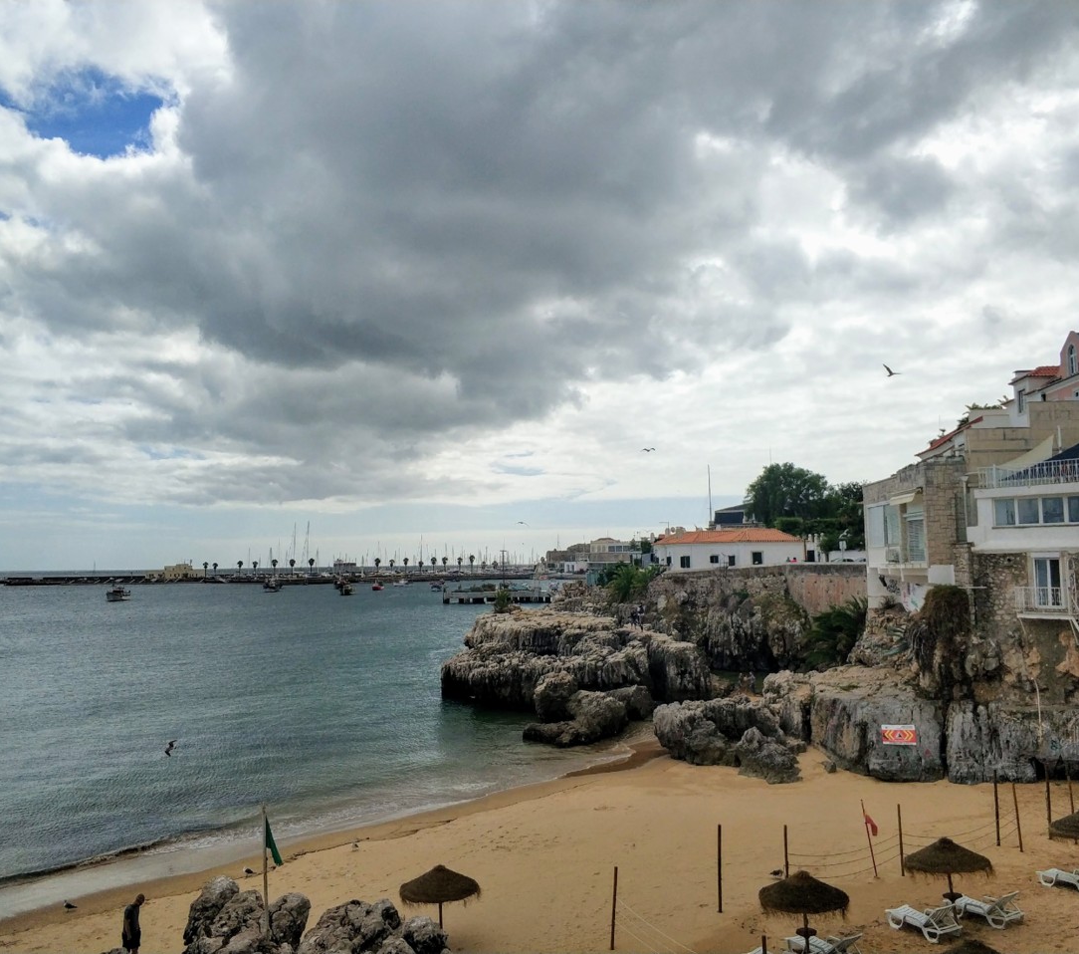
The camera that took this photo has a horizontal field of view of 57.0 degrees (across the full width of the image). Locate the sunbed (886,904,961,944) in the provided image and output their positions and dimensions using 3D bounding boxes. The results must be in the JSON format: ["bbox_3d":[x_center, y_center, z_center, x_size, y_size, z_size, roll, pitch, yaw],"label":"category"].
[{"bbox_3d":[8.623,9.825,22.314,0.690,0.780,1.790,2,-8,-23],"label":"sunbed"}]

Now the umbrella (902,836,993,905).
[{"bbox_3d":[9.417,9.224,22.650,2.040,2.000,2.040,-7,-5,21],"label":"umbrella"}]

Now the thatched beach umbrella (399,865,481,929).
[{"bbox_3d":[-2.465,10.727,24.900,2.030,2.000,2.030,-1,-5,-6],"label":"thatched beach umbrella"}]

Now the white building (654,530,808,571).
[{"bbox_3d":[17.950,7.020,94.000,13.000,4.100,7.000,-2,-5,19],"label":"white building"}]

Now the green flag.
[{"bbox_3d":[-5.620,7.715,21.000,0.400,1.040,0.180,1,-5,-15],"label":"green flag"}]

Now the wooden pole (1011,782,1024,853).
[{"bbox_3d":[13.005,9.270,27.000,0.080,1.950,0.080,-7,-6,24],"label":"wooden pole"}]

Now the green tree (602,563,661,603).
[{"bbox_3d":[7.246,8.434,79.000,4.900,3.400,4.200,-1,-5,5],"label":"green tree"}]

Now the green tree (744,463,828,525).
[{"bbox_3d":[29.771,2.827,120.000,10.300,9.200,9.500,-2,-5,14],"label":"green tree"}]

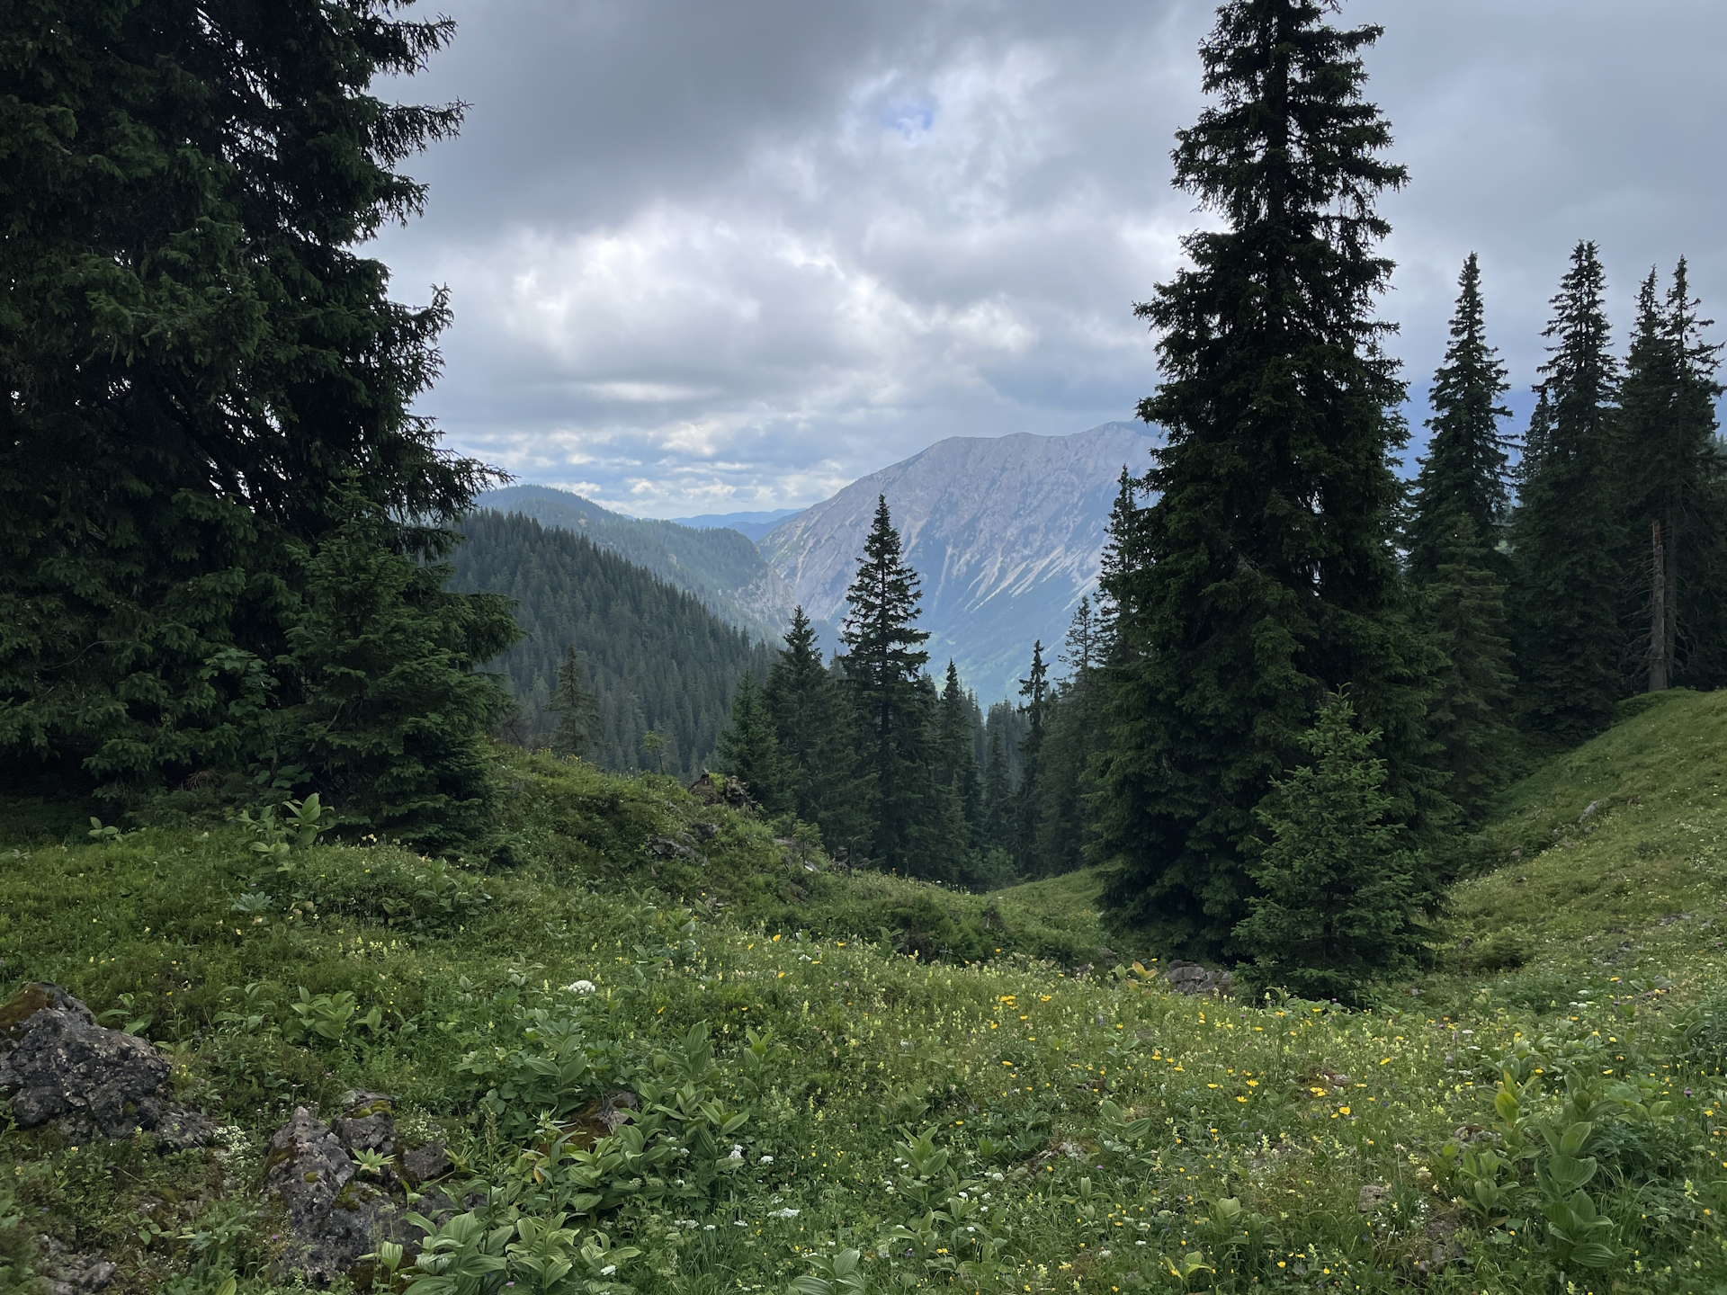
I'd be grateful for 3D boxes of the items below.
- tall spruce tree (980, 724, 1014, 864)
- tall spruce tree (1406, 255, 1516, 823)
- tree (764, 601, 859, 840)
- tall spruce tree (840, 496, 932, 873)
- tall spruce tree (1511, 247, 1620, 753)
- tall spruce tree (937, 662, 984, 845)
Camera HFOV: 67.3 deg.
[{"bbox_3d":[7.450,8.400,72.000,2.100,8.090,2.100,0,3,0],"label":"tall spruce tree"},{"bbox_3d":[15.760,-2.710,34.000,3.250,14.950,3.250,0,3,0],"label":"tall spruce tree"},{"bbox_3d":[-1.990,3.020,46.000,3.540,8.950,3.540,0,3,0],"label":"tree"},{"bbox_3d":[0.770,1.680,45.000,3.460,13.720,3.460,0,3,0],"label":"tall spruce tree"},{"bbox_3d":[19.680,-4.170,36.000,3.440,13.930,3.440,0,3,0],"label":"tall spruce tree"},{"bbox_3d":[4.130,5.180,58.000,2.410,9.120,2.410,0,3,0],"label":"tall spruce tree"}]

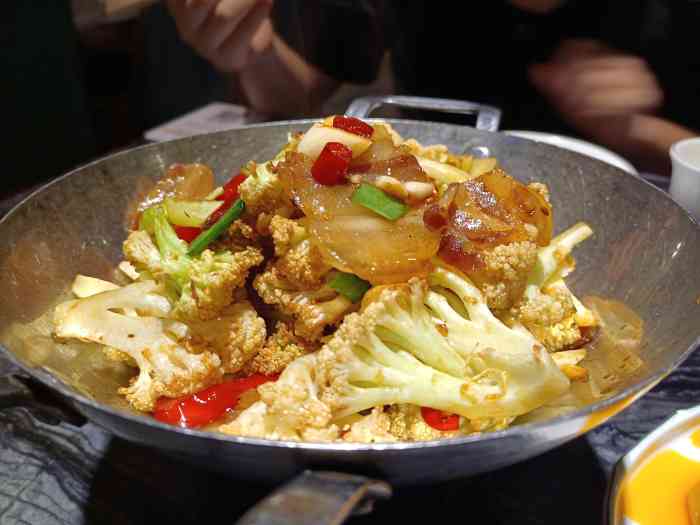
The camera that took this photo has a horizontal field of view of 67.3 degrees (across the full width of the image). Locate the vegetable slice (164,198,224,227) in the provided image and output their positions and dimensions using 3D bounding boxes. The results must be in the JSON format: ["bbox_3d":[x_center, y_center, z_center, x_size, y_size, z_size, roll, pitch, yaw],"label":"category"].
[{"bbox_3d":[-0.072,-0.023,0.242,0.028,0.011,0.011,0,29,0],"label":"vegetable slice"}]

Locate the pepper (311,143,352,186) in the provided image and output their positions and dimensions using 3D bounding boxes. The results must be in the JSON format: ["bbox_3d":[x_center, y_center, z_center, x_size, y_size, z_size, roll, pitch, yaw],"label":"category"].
[{"bbox_3d":[-0.007,-0.039,0.206,0.013,0.013,0.011,15,27,-8],"label":"pepper"}]

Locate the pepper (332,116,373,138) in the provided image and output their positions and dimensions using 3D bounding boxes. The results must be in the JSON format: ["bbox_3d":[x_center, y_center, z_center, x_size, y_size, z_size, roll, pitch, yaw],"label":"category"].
[{"bbox_3d":[0.001,-0.055,0.216,0.017,0.007,0.008,15,27,-8],"label":"pepper"}]

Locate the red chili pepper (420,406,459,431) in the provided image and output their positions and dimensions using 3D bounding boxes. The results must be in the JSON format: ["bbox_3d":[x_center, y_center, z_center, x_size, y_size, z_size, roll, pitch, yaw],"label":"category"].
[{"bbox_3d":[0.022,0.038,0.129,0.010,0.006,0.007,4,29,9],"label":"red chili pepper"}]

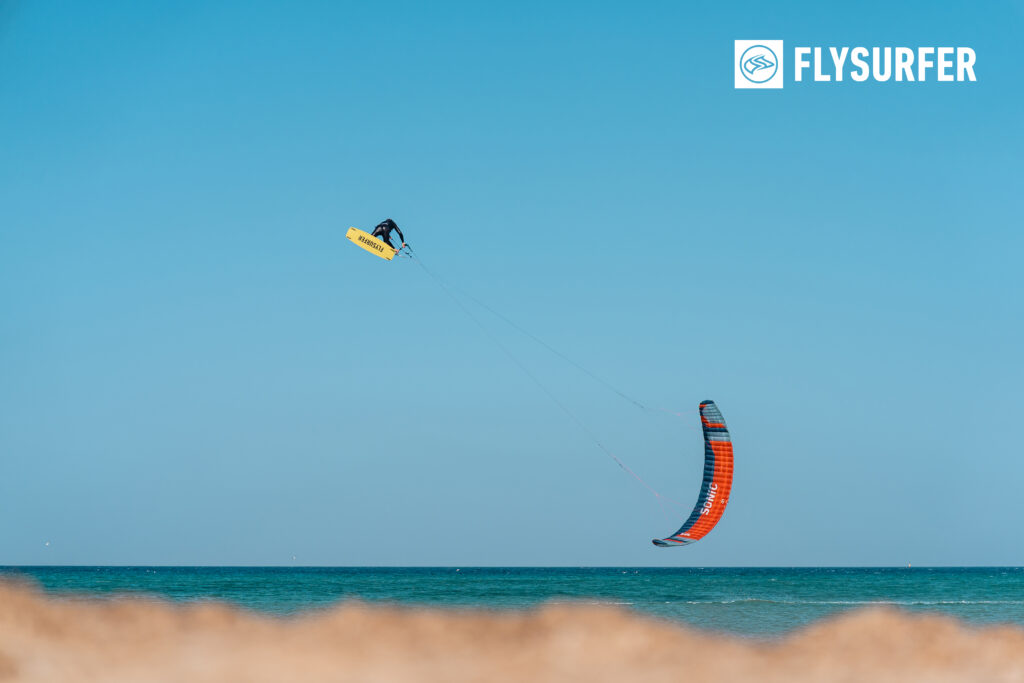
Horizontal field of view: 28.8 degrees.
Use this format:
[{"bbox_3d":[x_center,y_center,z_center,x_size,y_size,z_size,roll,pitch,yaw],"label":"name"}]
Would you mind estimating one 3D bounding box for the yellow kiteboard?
[{"bbox_3d":[-3.740,-2.595,53.000,1.380,0.420,0.100,29,18,-5],"label":"yellow kiteboard"}]

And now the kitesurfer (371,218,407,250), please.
[{"bbox_3d":[-3.346,-2.864,53.300,0.950,0.900,0.750,13,-27,15],"label":"kitesurfer"}]

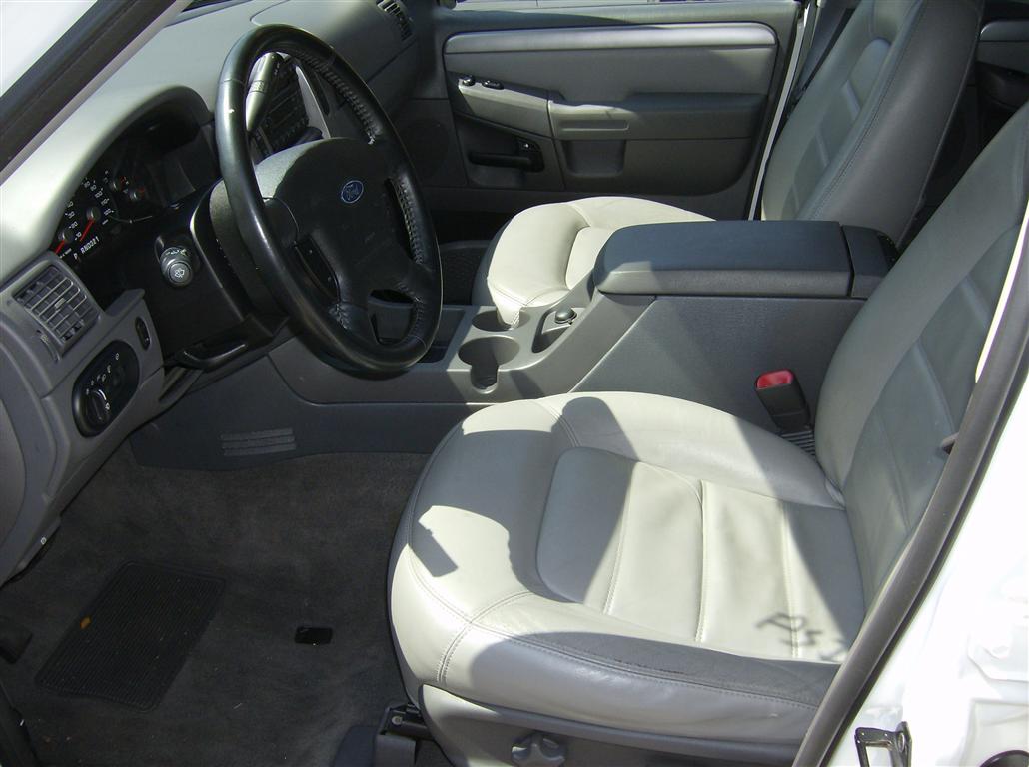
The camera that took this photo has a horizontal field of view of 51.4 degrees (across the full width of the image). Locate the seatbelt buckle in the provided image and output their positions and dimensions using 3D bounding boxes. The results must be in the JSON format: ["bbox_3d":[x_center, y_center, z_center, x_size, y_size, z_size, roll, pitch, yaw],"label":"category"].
[{"bbox_3d":[0.362,0.025,1.430,0.052,0.080,0.032,-8,28,33],"label":"seatbelt buckle"}]

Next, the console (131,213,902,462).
[{"bbox_3d":[-0.010,-0.075,1.597,1.130,0.305,0.265,1,34,10],"label":"console"}]

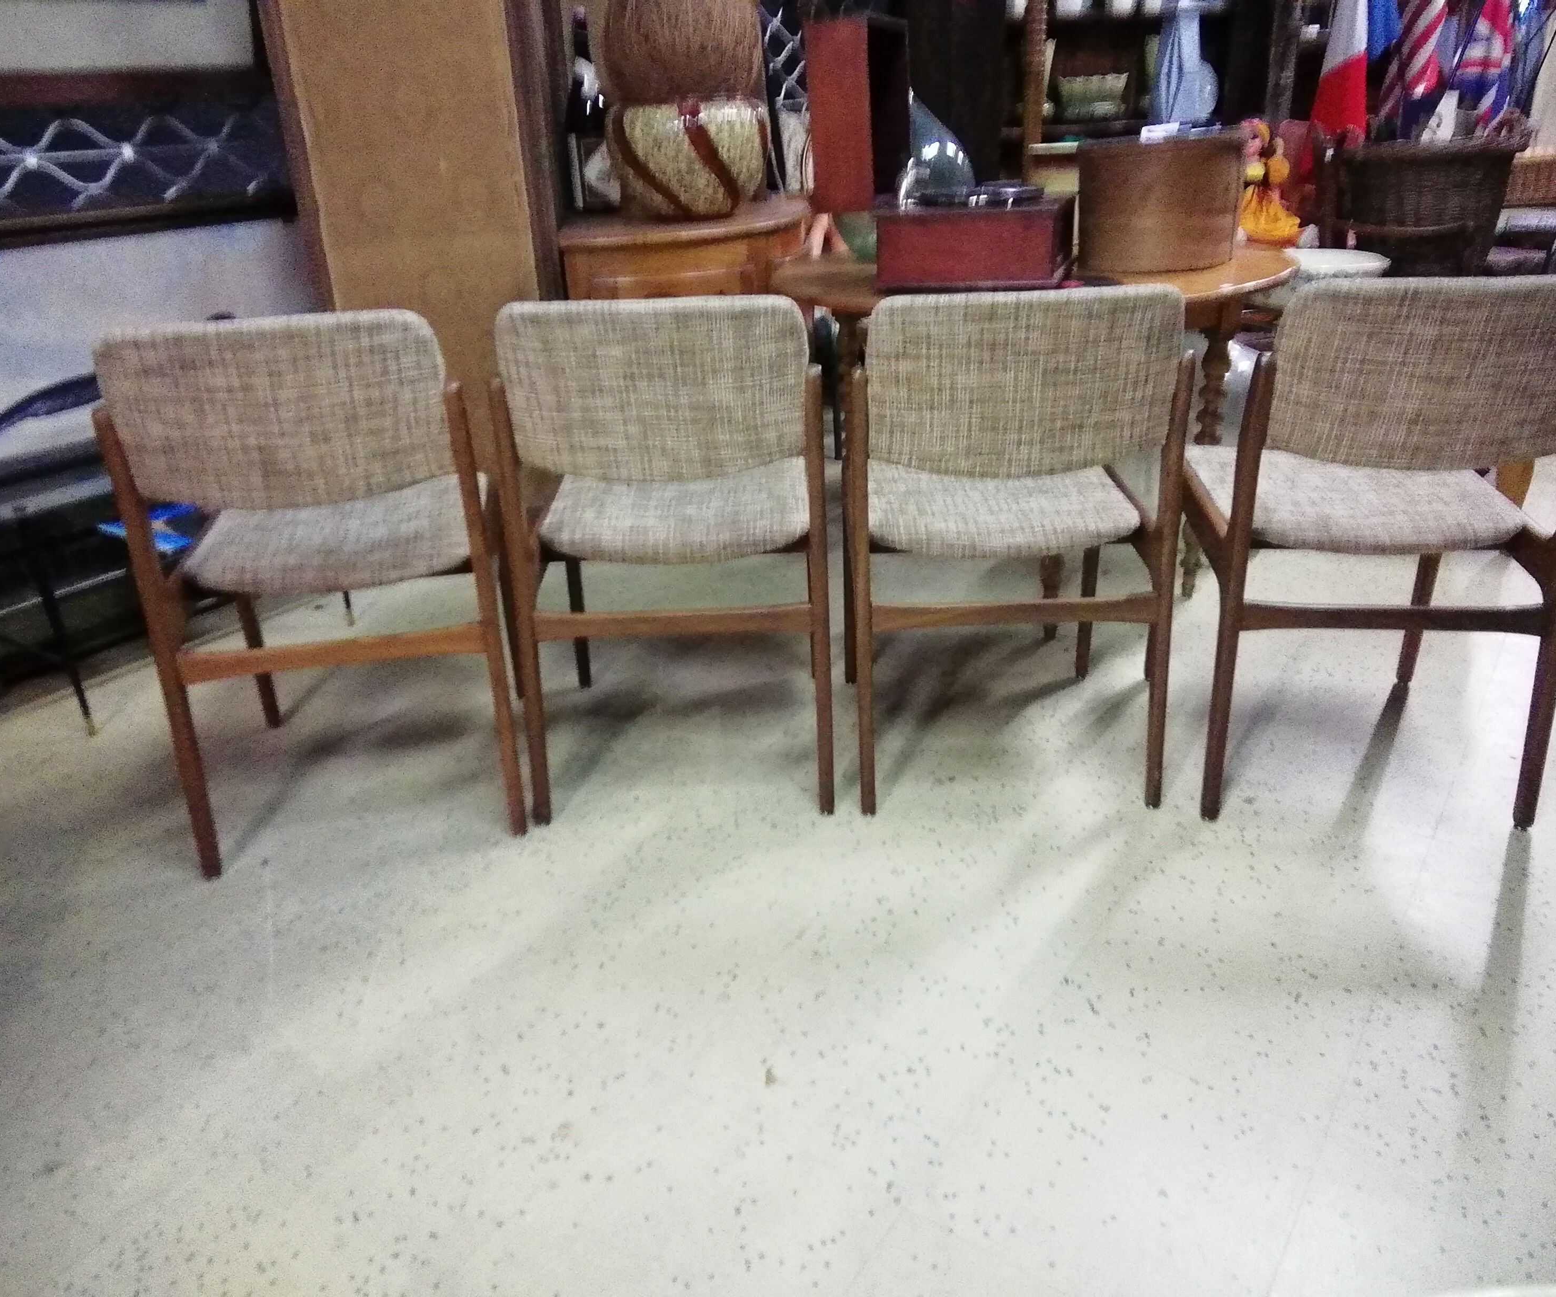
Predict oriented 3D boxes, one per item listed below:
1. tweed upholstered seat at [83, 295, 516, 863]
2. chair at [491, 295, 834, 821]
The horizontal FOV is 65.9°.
[{"bbox_3d":[-0.686,-0.101,1.916,0.489,0.707,0.528,-6,25,-9],"label":"tweed upholstered seat"},{"bbox_3d":[-0.162,-0.195,1.963,0.491,0.803,0.540,-2,24,1],"label":"chair"}]

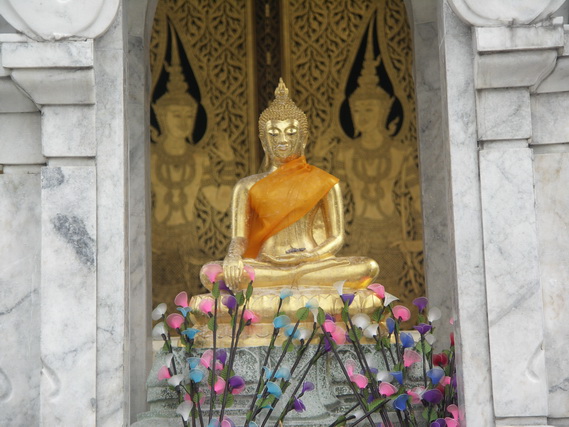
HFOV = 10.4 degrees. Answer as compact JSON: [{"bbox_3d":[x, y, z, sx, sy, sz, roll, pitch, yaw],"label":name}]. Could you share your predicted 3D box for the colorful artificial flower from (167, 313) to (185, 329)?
[{"bbox_3d":[-0.332,0.325,9.500,0.055,0.049,0.049,-9,-17,24],"label":"colorful artificial flower"}]

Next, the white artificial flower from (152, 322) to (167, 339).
[{"bbox_3d":[-0.380,0.356,9.500,0.043,0.049,0.043,8,-18,-30],"label":"white artificial flower"}]

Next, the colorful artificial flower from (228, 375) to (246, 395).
[{"bbox_3d":[-0.135,0.494,9.000,0.052,0.046,0.045,4,-22,-14],"label":"colorful artificial flower"}]

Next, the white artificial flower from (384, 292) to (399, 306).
[{"bbox_3d":[0.310,0.248,9.000,0.043,0.038,0.038,-9,-20,22],"label":"white artificial flower"}]

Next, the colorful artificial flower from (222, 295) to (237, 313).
[{"bbox_3d":[-0.159,0.261,9.000,0.040,0.048,0.045,-9,-23,19],"label":"colorful artificial flower"}]

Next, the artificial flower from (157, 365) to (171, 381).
[{"bbox_3d":[-0.350,0.463,9.050,0.036,0.040,0.035,-13,-22,30],"label":"artificial flower"}]

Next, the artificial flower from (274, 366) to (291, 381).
[{"bbox_3d":[-0.005,0.462,9.000,0.045,0.036,0.037,6,-20,-22],"label":"artificial flower"}]

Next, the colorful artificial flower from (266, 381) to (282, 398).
[{"bbox_3d":[-0.028,0.508,9.000,0.045,0.046,0.042,8,-21,-26],"label":"colorful artificial flower"}]

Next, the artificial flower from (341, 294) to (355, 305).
[{"bbox_3d":[0.181,0.249,9.000,0.040,0.031,0.045,-2,-22,0],"label":"artificial flower"}]

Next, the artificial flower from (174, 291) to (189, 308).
[{"bbox_3d":[-0.297,0.249,9.000,0.040,0.048,0.045,-11,-24,23],"label":"artificial flower"}]

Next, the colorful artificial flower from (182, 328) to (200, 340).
[{"bbox_3d":[-0.268,0.350,9.000,0.052,0.031,0.045,-2,-22,0],"label":"colorful artificial flower"}]

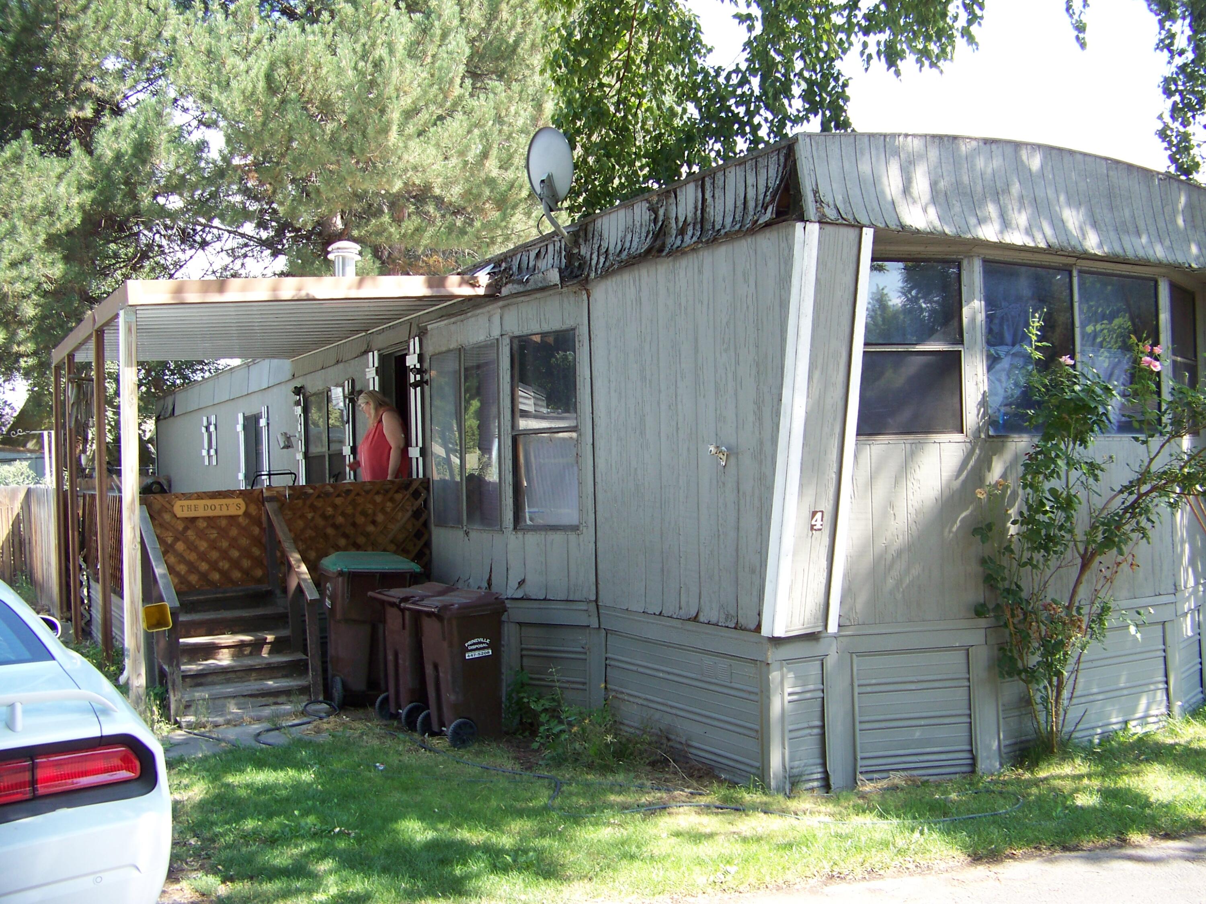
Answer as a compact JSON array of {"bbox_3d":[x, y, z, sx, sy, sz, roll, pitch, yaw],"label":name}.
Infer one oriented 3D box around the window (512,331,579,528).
[{"bbox_3d":[-0.393,-0.148,8.573,0.502,1.327,0.070,-2,-1,25],"label":"window"}]

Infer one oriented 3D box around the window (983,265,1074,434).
[{"bbox_3d":[2.561,-0.609,7.493,0.777,1.028,0.070,-1,-1,-30],"label":"window"}]

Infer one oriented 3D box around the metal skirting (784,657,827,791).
[{"bbox_3d":[1.127,1.516,6.934,0.284,0.745,0.040,-1,-1,-29],"label":"metal skirting"}]

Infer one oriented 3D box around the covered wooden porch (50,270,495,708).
[{"bbox_3d":[-3.370,0.294,11.578,2.686,3.146,5.564,-1,-1,-29],"label":"covered wooden porch"}]

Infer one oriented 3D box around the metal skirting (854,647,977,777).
[{"bbox_3d":[1.776,1.502,7.157,0.723,0.747,0.040,-1,-1,-10],"label":"metal skirting"}]

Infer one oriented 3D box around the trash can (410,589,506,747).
[{"bbox_3d":[-0.968,1.415,8.313,0.520,0.945,0.490,-1,-1,-32],"label":"trash can"}]

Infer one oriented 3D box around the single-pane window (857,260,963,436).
[{"bbox_3d":[1.745,-0.595,7.189,0.684,1.011,0.070,-1,-1,-10],"label":"single-pane window"}]

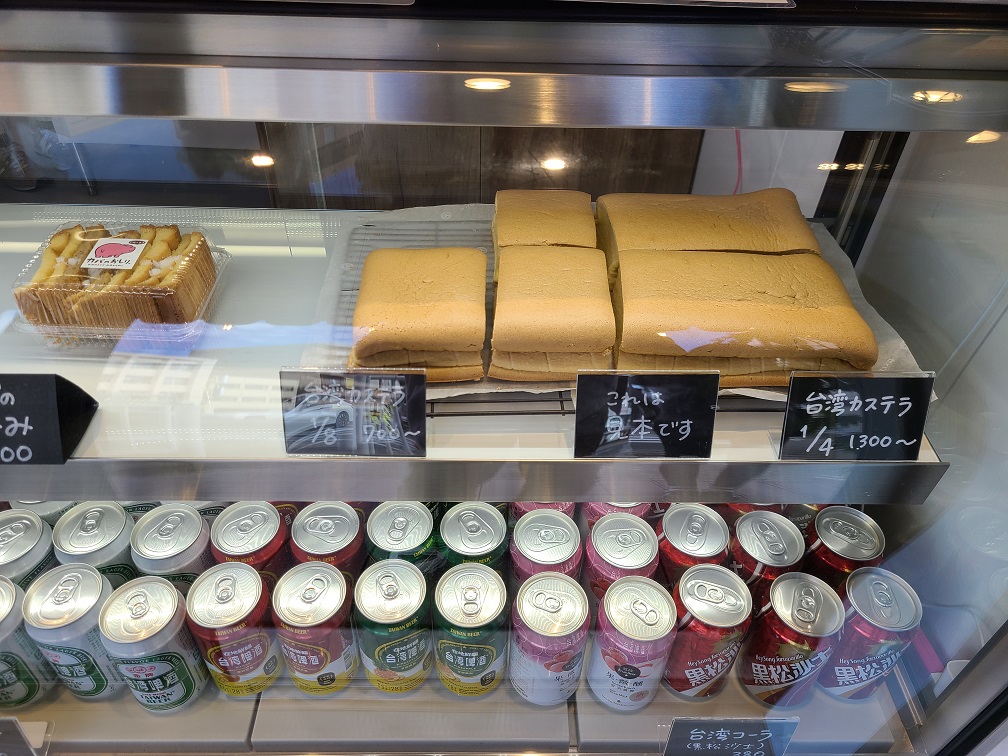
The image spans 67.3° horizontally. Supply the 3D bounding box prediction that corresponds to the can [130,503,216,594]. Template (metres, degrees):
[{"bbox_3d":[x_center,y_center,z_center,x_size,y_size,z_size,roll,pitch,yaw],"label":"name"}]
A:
[{"bbox_3d":[-0.296,0.177,0.702,0.066,0.118,0.066,1,42,-1],"label":"can"}]

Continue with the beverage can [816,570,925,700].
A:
[{"bbox_3d":[0.314,0.227,0.666,0.066,0.116,0.066,1,41,-1],"label":"beverage can"}]

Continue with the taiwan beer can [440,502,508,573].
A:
[{"bbox_3d":[-0.028,0.177,0.712,0.066,0.118,0.066,1,42,-1],"label":"taiwan beer can"}]

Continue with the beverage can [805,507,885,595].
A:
[{"bbox_3d":[0.309,0.182,0.718,0.066,0.118,0.066,1,42,-1],"label":"beverage can"}]

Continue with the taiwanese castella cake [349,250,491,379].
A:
[{"bbox_3d":[-0.065,-0.051,0.598,0.100,0.054,0.104,1,41,-1],"label":"taiwanese castella cake"}]

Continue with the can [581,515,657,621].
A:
[{"bbox_3d":[0.105,0.188,0.702,0.066,0.122,0.066,1,41,0],"label":"can"}]

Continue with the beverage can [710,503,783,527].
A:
[{"bbox_3d":[0.238,0.143,0.756,0.066,0.122,0.066,1,41,0],"label":"beverage can"}]

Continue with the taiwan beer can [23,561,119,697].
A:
[{"bbox_3d":[-0.357,0.222,0.652,0.066,0.122,0.066,1,41,-1],"label":"taiwan beer can"}]

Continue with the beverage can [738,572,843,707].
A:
[{"bbox_3d":[0.246,0.230,0.657,0.066,0.122,0.066,1,41,-1],"label":"beverage can"}]

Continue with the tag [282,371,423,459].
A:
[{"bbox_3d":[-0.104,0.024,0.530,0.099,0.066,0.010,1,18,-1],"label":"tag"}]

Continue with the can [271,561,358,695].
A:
[{"bbox_3d":[-0.160,0.220,0.659,0.066,0.118,0.066,1,42,-1],"label":"can"}]

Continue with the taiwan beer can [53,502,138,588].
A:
[{"bbox_3d":[-0.363,0.176,0.703,0.066,0.122,0.066,1,41,-1],"label":"taiwan beer can"}]

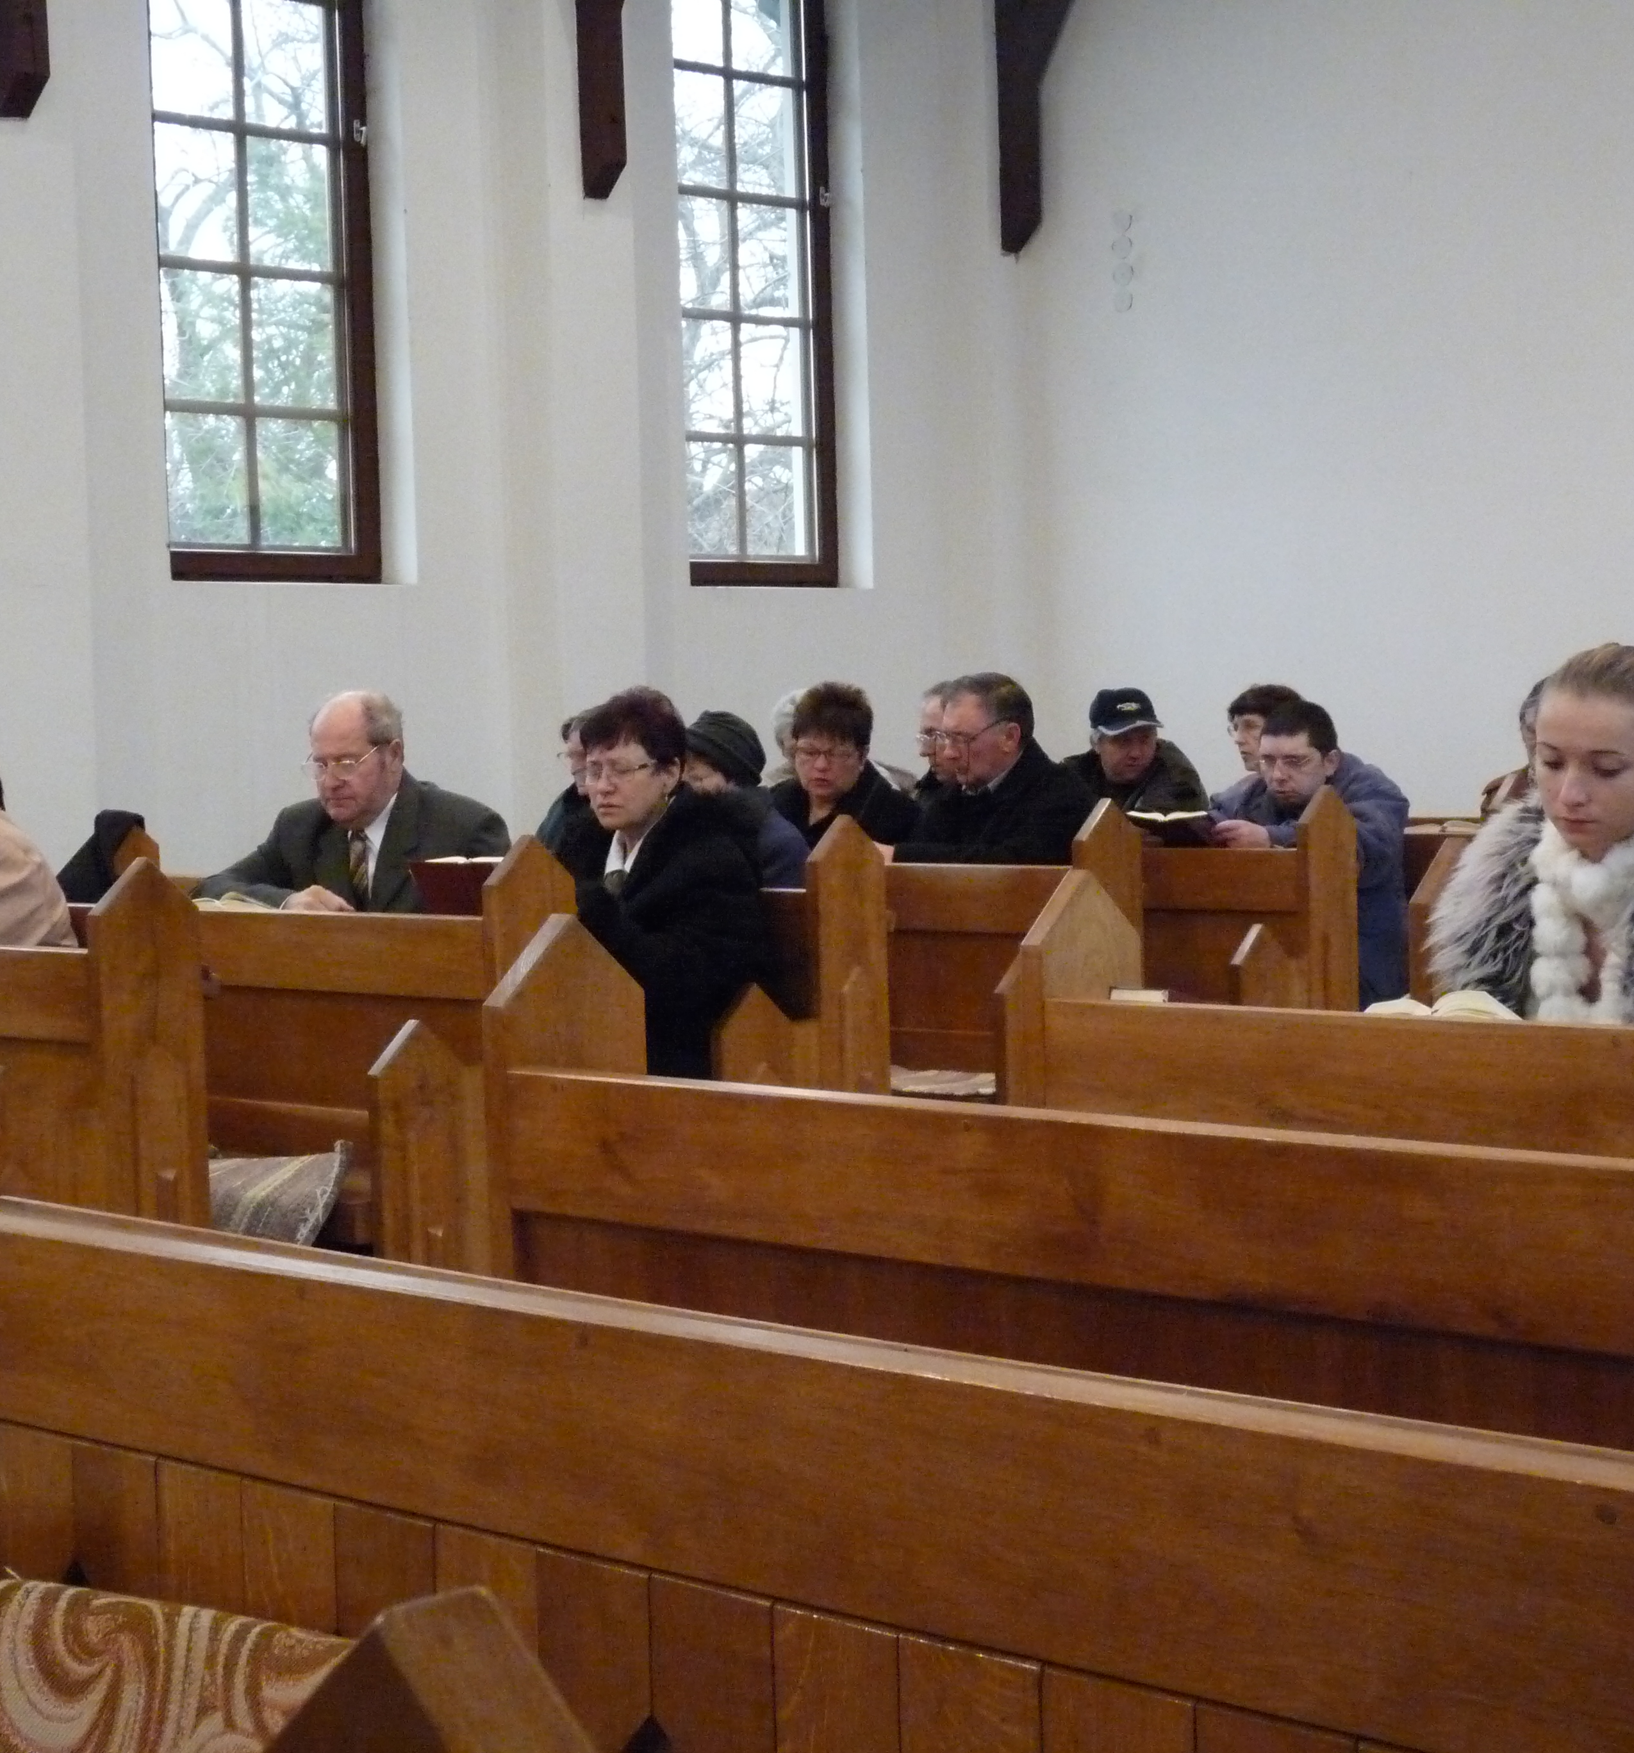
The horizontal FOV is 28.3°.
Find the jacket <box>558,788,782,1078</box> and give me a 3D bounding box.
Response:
[{"bbox_3d":[-0.286,0.168,5.923,0.520,0.670,0.480,1,4,43],"label":"jacket"}]

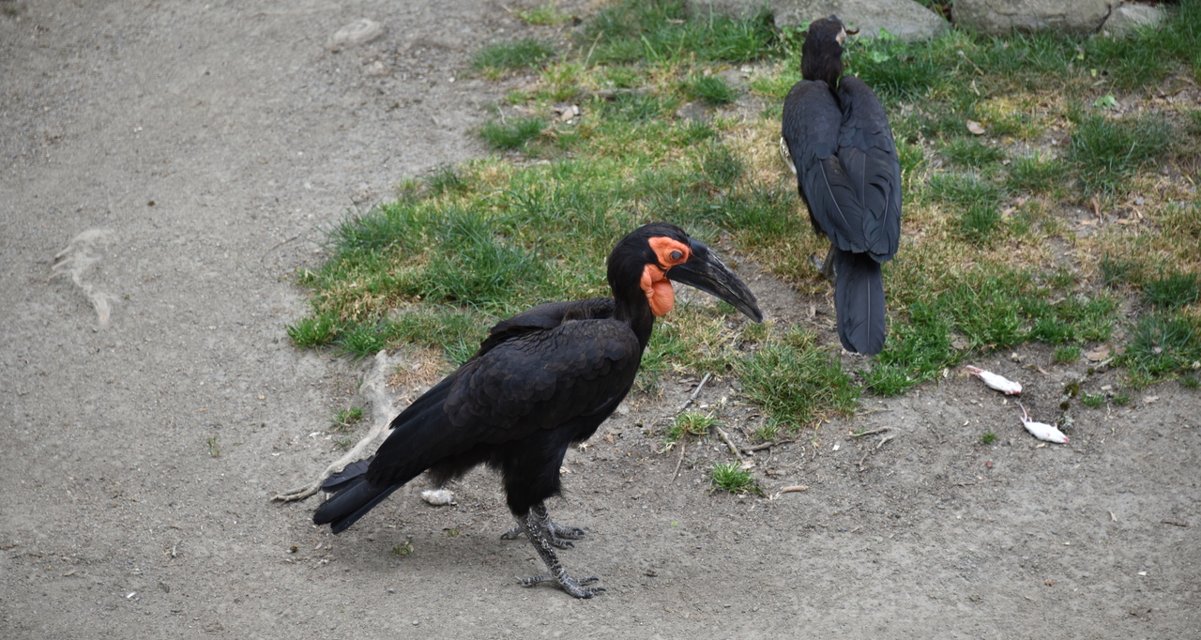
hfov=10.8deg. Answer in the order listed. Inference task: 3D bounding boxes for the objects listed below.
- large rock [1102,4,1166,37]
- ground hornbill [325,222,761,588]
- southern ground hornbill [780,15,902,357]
[{"bbox_3d":[1.109,-0.624,13.199,0.150,0.070,0.120,0,22,0],"label":"large rock"},{"bbox_3d":[-0.113,0.131,11.072,0.790,0.665,0.250,2,22,4],"label":"ground hornbill"},{"bbox_3d":[0.464,-0.294,12.086,0.225,0.475,0.770,-2,22,-4],"label":"southern ground hornbill"}]

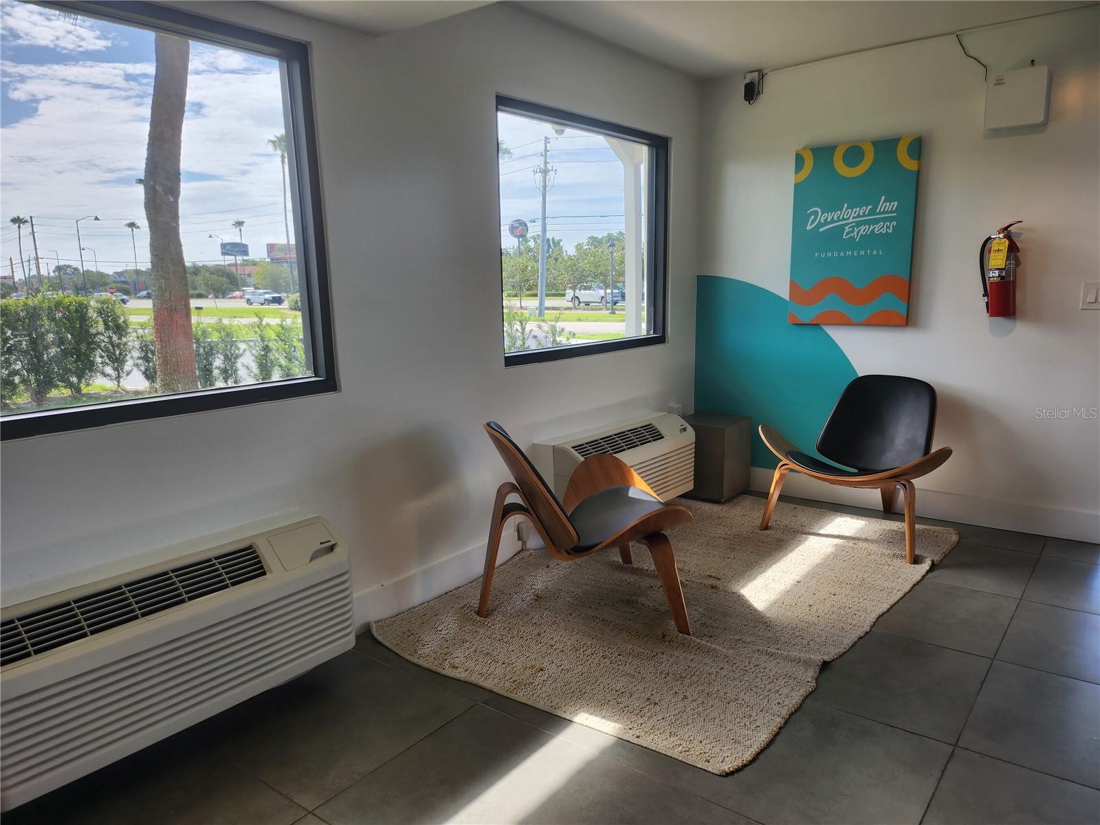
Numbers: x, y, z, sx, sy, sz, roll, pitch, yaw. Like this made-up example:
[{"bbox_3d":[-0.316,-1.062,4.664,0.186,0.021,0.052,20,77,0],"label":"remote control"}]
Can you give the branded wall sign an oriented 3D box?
[{"bbox_3d":[1.591,-0.930,4.031,0.620,0.927,0.038,7,13,38],"label":"branded wall sign"}]

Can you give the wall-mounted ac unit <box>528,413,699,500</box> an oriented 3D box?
[{"bbox_3d":[0.364,0.285,3.900,0.285,0.420,1.060,7,13,38],"label":"wall-mounted ac unit"}]

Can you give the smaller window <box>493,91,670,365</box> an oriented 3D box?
[{"bbox_3d":[0.179,-0.866,3.824,0.110,1.130,1.400,7,13,38],"label":"smaller window"}]

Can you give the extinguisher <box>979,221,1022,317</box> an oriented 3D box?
[{"bbox_3d":[2.109,-0.667,3.582,0.135,0.435,0.155,-11,14,-42],"label":"extinguisher"}]

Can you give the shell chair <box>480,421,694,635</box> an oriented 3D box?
[{"bbox_3d":[0.084,0.394,2.957,0.790,0.750,0.920,-4,10,-12],"label":"shell chair"}]

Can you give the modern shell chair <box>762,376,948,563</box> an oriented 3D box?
[{"bbox_3d":[1.556,0.214,3.772,0.780,0.750,0.920,-11,14,-44],"label":"modern shell chair"}]

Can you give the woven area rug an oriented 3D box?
[{"bbox_3d":[0.669,0.688,3.342,1.500,0.025,2.430,7,13,38],"label":"woven area rug"}]

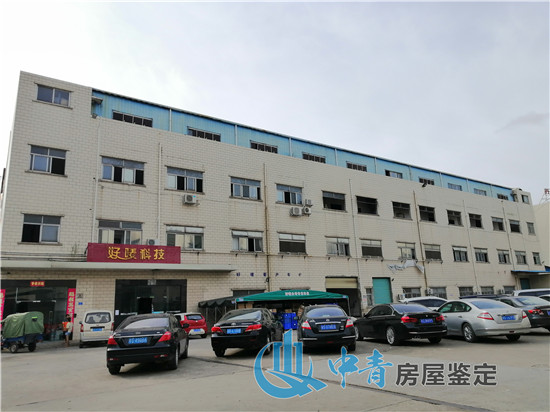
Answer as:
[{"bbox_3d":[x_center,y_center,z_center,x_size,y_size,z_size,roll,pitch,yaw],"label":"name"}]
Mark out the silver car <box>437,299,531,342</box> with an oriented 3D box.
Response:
[{"bbox_3d":[7.715,4.401,16.139,1.795,1.480,4.850,-1,-13,-5],"label":"silver car"}]

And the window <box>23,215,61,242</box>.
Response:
[{"bbox_3d":[-13.244,1.344,23.447,1.811,1.518,0.180,7,-16,-34],"label":"window"}]

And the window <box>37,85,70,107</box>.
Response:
[{"bbox_3d":[-13.580,-6.738,25.354,1.727,1.036,0.180,7,-16,-34],"label":"window"}]

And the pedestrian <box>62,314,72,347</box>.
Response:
[{"bbox_3d":[-10.281,6.185,20.478,0.360,1.580,0.480,-10,-16,30],"label":"pedestrian"}]

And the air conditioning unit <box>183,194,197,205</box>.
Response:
[{"bbox_3d":[-5.794,-0.434,28.187,0.840,0.580,0.320,7,-16,-33],"label":"air conditioning unit"}]

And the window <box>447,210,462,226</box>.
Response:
[{"bbox_3d":[21.770,1.475,50.066,2.782,1.633,0.200,7,-17,-34],"label":"window"}]

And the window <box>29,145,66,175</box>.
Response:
[{"bbox_3d":[-13.388,-2.666,24.409,1.818,1.495,0.180,7,-16,-34],"label":"window"}]

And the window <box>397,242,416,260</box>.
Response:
[{"bbox_3d":[12.912,4.463,40.211,2.446,1.575,0.150,7,-16,-33],"label":"window"}]

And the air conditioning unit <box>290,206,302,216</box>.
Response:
[{"bbox_3d":[1.716,0.480,33.163,0.860,0.600,0.330,7,-16,-33],"label":"air conditioning unit"}]

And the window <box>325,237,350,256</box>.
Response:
[{"bbox_3d":[5.820,3.794,38.258,2.782,1.640,0.200,7,-17,-34],"label":"window"}]

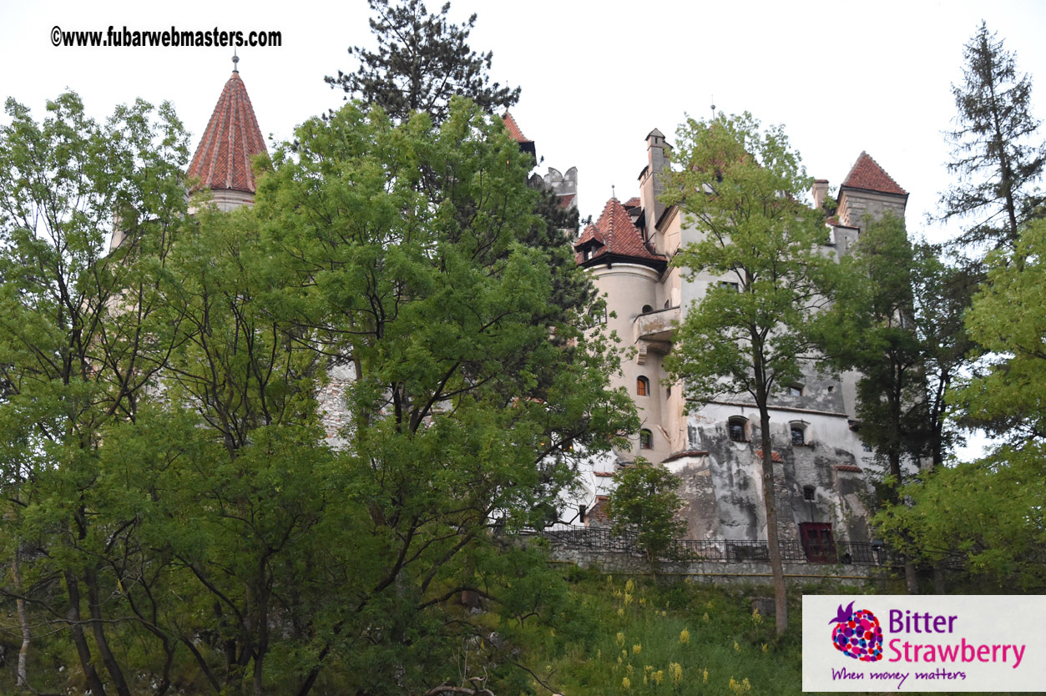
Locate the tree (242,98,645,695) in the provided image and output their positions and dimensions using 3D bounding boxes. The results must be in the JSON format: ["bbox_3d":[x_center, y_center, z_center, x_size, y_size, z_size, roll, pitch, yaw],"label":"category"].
[{"bbox_3d":[-3.010,1.130,71.030,14.400,23.700,13.680,-1,-20,0],"label":"tree"}]

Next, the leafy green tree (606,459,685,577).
[{"bbox_3d":[6.200,8.600,95.420,3.970,6.180,3.770,-1,-20,0],"label":"leafy green tree"}]

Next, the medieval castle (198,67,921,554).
[{"bbox_3d":[0.810,0.720,114.880,42.000,30.000,25.000,3,-21,-8],"label":"medieval castle"}]

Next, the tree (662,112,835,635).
[{"bbox_3d":[10.380,0.560,87.180,8.000,25.600,7.600,-1,-20,0],"label":"tree"}]

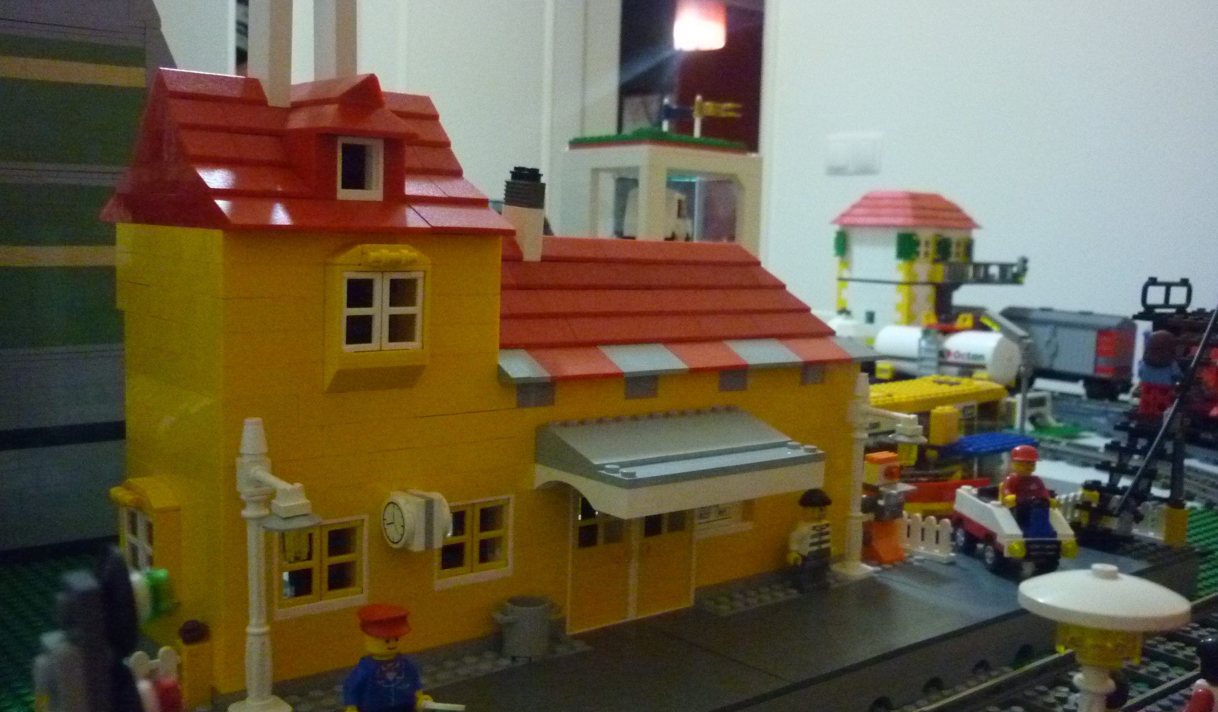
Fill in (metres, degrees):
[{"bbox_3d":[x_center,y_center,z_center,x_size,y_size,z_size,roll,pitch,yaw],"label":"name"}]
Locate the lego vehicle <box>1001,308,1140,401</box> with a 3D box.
[{"bbox_3d":[0.524,-0.005,1.336,0.048,0.088,0.150,-3,8,-39],"label":"lego vehicle"}]

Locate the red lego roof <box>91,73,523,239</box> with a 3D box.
[{"bbox_3d":[-0.104,-0.068,0.396,0.096,0.050,0.115,-3,8,-39],"label":"red lego roof"}]

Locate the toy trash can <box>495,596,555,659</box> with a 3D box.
[{"bbox_3d":[-0.028,0.091,0.390,0.019,0.018,0.017,-3,8,-39],"label":"toy trash can"}]

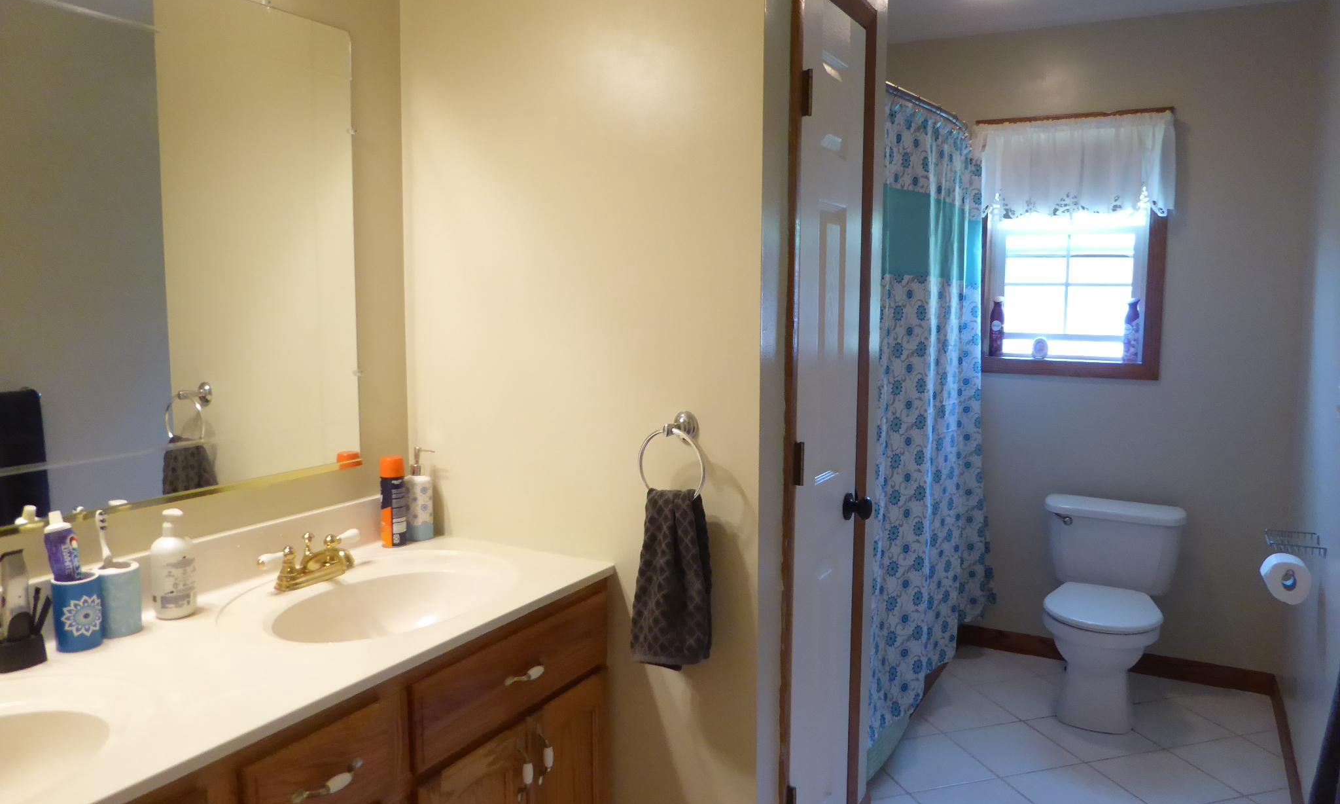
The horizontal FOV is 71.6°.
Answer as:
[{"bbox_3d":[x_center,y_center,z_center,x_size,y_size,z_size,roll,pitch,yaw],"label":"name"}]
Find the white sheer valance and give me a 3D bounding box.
[{"bbox_3d":[1.485,-0.874,3.449,0.670,0.362,0.075,3,7,29],"label":"white sheer valance"}]

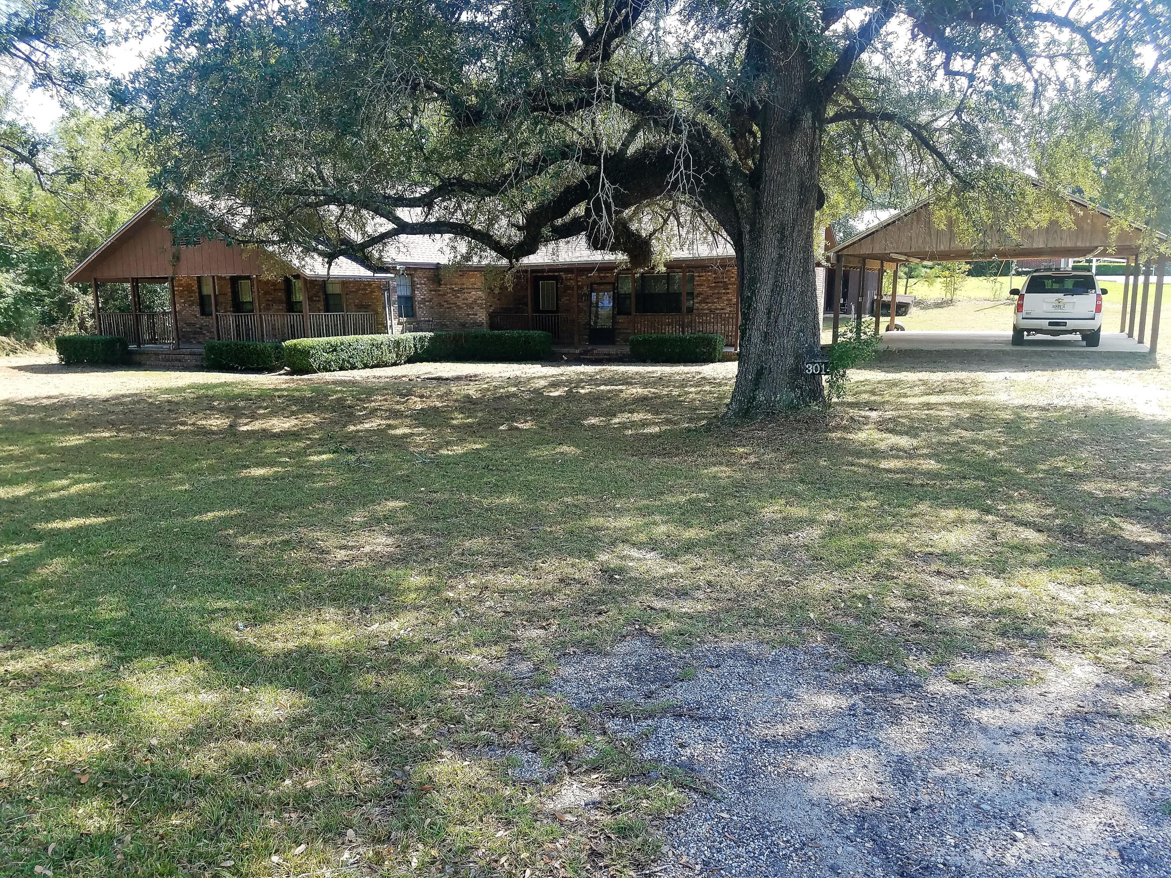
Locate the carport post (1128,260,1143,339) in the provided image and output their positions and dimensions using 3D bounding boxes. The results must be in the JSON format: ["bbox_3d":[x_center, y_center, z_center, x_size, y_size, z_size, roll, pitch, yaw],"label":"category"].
[{"bbox_3d":[16.660,-4.301,26.676,0.110,2.429,0.110,4,10,27],"label":"carport post"}]

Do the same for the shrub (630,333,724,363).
[{"bbox_3d":[2.614,-2.632,25.005,2.550,0.830,1.000,4,10,27],"label":"shrub"}]

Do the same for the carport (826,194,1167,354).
[{"bbox_3d":[12.645,-5.325,26.881,8.061,4.485,10.505,4,10,27],"label":"carport"}]

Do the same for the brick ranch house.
[{"bbox_3d":[-4.652,-6.010,32.459,24.600,5.650,14.400,4,10,27],"label":"brick ranch house"}]

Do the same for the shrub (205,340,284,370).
[{"bbox_3d":[-10.258,-2.608,27.226,3.300,0.870,1.050,4,10,27],"label":"shrub"}]

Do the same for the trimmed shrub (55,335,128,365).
[{"bbox_3d":[-17.238,-3.136,30.835,2.550,0.900,0.950,4,10,27],"label":"trimmed shrub"}]

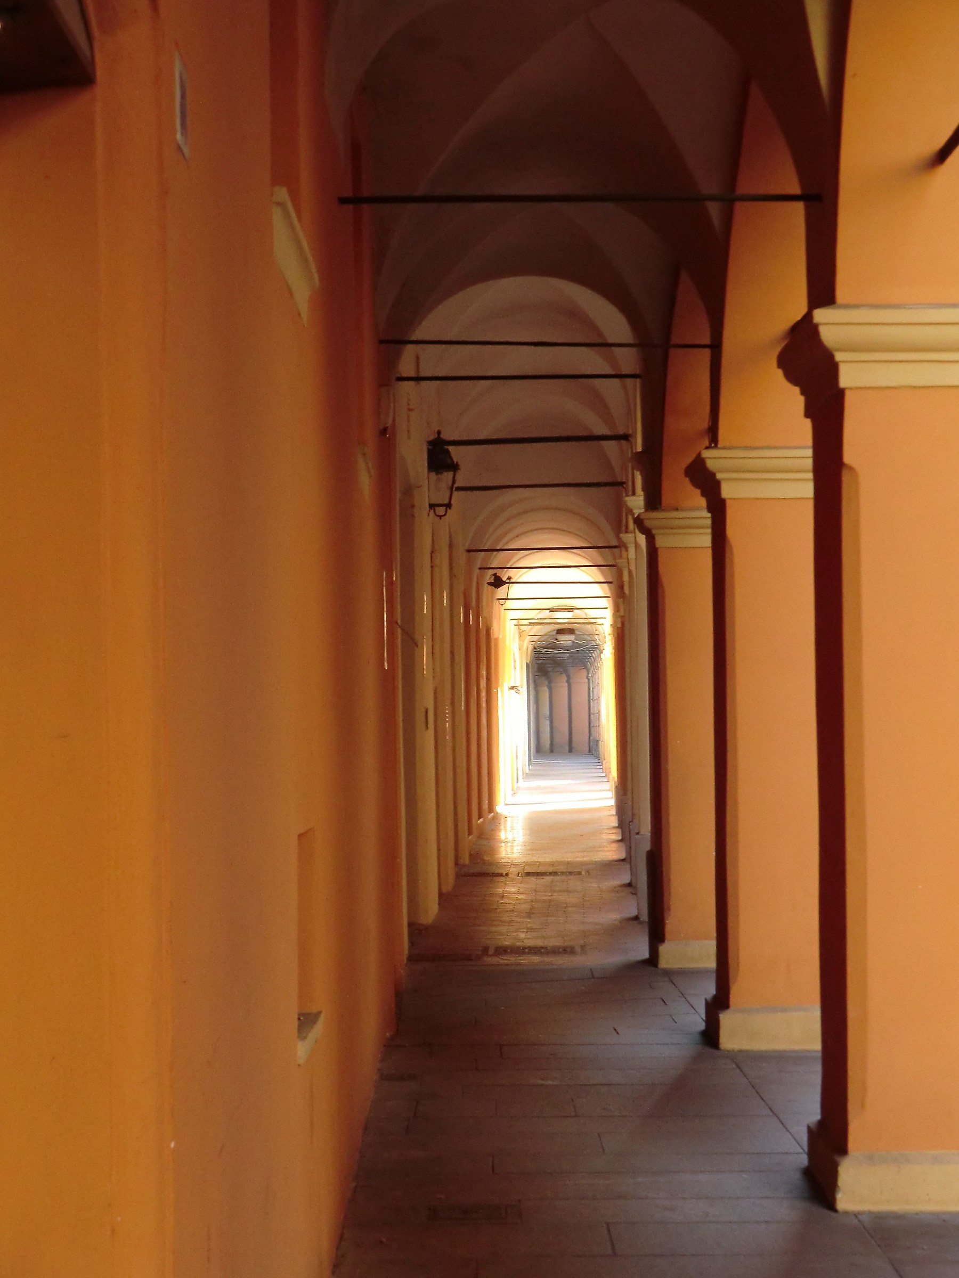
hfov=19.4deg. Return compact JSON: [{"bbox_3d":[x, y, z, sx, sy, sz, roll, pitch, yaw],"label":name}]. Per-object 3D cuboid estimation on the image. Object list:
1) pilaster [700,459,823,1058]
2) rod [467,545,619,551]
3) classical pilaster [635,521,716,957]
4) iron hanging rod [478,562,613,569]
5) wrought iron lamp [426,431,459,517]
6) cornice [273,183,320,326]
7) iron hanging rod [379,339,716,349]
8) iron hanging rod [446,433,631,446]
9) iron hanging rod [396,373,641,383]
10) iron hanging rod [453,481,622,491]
[{"bbox_3d":[1.531,0.543,13.950,0.920,2.890,1.020,0,-2,0],"label":"pilaster"},{"bbox_3d":[0.715,-1.014,31.635,1.712,0.031,0.031,-1,-2,2],"label":"rod"},{"bbox_3d":[1.487,0.656,18.450,0.920,2.920,1.020,0,-2,0],"label":"classical pilaster"},{"bbox_3d":[0.846,-0.921,35.865,1.717,0.028,0.028,-1,-2,2],"label":"iron hanging rod"},{"bbox_3d":[-0.345,-1.436,24.525,0.330,0.770,0.330,0,-2,0],"label":"wrought iron lamp"},{"bbox_3d":[-0.413,-0.830,6.165,0.070,0.135,1.100,0,-2,0],"label":"cornice"},{"bbox_3d":[0.340,-1.465,13.950,1.678,0.023,0.023,1,-2,0],"label":"iron hanging rod"},{"bbox_3d":[0.418,-1.631,23.040,1.649,0.048,0.048,-2,-2,1],"label":"iron hanging rod"},{"bbox_3d":[0.264,-1.753,18.810,1.647,0.031,0.031,-1,-2,0],"label":"iron hanging rod"},{"bbox_3d":[0.595,-1.485,27.315,1.658,0.044,0.044,-2,-2,2],"label":"iron hanging rod"}]

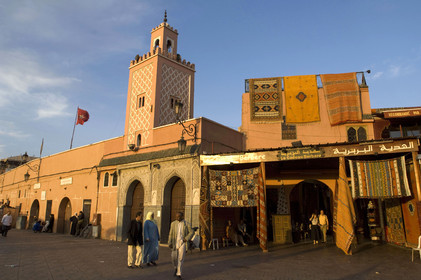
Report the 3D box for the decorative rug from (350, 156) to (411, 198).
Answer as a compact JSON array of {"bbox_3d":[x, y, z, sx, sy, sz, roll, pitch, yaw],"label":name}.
[{"bbox_3d":[6.950,1.573,12.025,2.100,1.650,0.060,-4,-15,17],"label":"decorative rug"}]

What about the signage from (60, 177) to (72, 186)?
[{"bbox_3d":[-12.630,3.673,25.559,2.050,0.600,0.080,-11,-18,38],"label":"signage"}]

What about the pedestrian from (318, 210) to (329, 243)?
[{"bbox_3d":[6.370,4.895,16.512,0.550,1.750,0.400,-3,-14,14],"label":"pedestrian"}]

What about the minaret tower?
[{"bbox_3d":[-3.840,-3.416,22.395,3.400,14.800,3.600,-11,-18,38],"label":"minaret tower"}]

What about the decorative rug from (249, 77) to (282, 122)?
[{"bbox_3d":[3.385,-2.492,17.810,1.880,2.820,0.150,-2,-14,8],"label":"decorative rug"}]

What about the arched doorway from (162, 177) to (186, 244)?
[{"bbox_3d":[-1.728,3.725,15.466,1.870,3.550,0.550,-11,-18,38],"label":"arched doorway"}]

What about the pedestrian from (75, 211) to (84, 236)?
[{"bbox_3d":[-9.330,5.968,20.882,0.500,1.730,0.550,3,-14,-14],"label":"pedestrian"}]

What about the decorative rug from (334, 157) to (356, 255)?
[{"bbox_3d":[5.620,2.695,12.414,0.780,4.000,0.450,-4,-14,17],"label":"decorative rug"}]

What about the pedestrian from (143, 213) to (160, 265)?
[{"bbox_3d":[-1.915,3.296,9.774,0.420,1.680,0.530,-12,-18,40],"label":"pedestrian"}]

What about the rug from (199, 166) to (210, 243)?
[{"bbox_3d":[-0.250,3.081,13.967,0.500,3.600,0.300,-4,-14,17],"label":"rug"}]

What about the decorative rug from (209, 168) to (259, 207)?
[{"bbox_3d":[1.130,2.235,13.819,2.420,1.850,0.060,-4,-15,17],"label":"decorative rug"}]

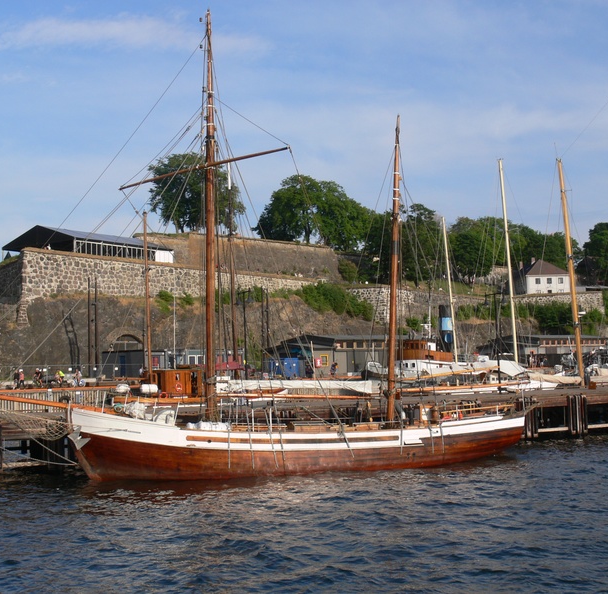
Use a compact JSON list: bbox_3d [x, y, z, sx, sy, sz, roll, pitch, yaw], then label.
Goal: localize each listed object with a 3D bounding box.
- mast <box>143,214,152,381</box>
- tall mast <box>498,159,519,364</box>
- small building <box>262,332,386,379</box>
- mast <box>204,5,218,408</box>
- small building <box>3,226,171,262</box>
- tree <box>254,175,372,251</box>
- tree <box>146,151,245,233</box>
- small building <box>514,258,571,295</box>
[{"bbox_3d":[-11.231,-0.217,67.422,0.330,12.121,0.330,-2,-4,-9],"label":"mast"},{"bbox_3d":[14.094,-2.394,64.503,0.270,14.476,0.270,-5,-4,12],"label":"tall mast"},{"bbox_3d":[5.002,7.766,124.321,12.500,5.255,17.000,-5,-5,43],"label":"small building"},{"bbox_3d":[-3.449,-3.108,34.056,0.360,14.940,0.360,0,-4,-6],"label":"mast"},{"bbox_3d":[-32.988,-6.909,142.117,16.800,5.728,20.500,-4,-5,33],"label":"small building"},{"bbox_3d":[1.843,-16.200,182.000,22.893,15.133,17.000,-2,-4,1],"label":"tree"},{"bbox_3d":[-19.022,-18.226,166.000,16.988,14.687,15.000,-1,-4,-6],"label":"tree"},{"bbox_3d":[51.544,-3.573,206.147,10.000,8.651,11.000,-1,-4,-9],"label":"small building"}]

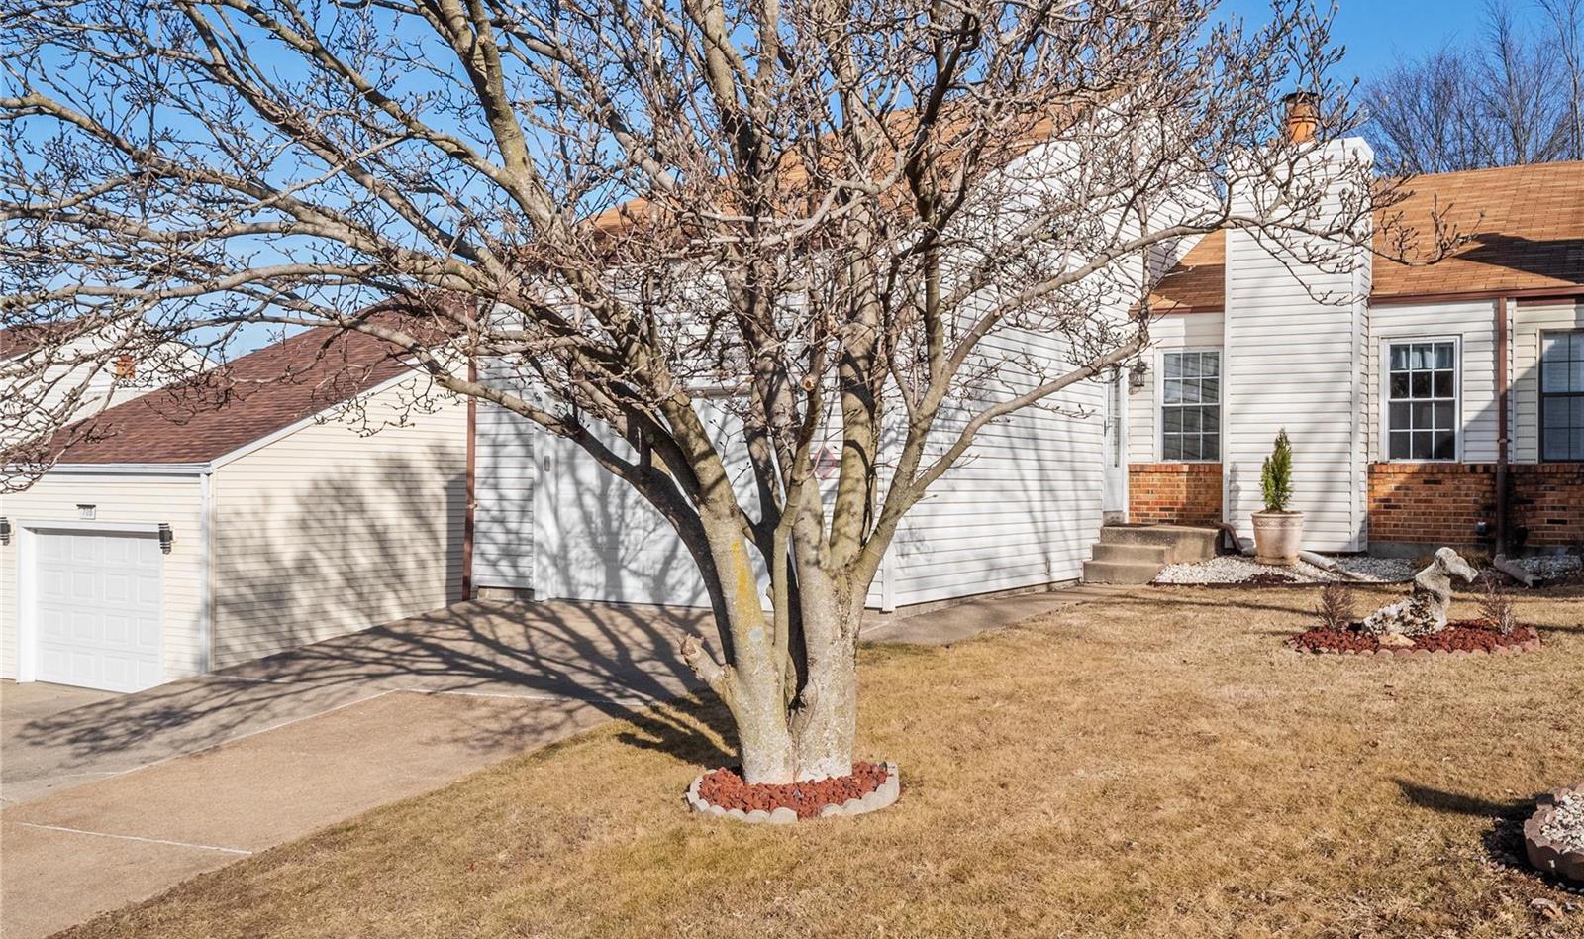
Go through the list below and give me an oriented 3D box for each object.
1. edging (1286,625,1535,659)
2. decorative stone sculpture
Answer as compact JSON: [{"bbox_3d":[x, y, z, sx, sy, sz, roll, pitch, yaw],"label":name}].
[{"bbox_3d":[4.440,1.180,9.350,1.620,0.120,1.500,0,-1,26],"label":"edging"},{"bbox_3d":[4.500,0.880,9.450,0.750,0.650,0.360,0,-1,26],"label":"decorative stone sculpture"}]

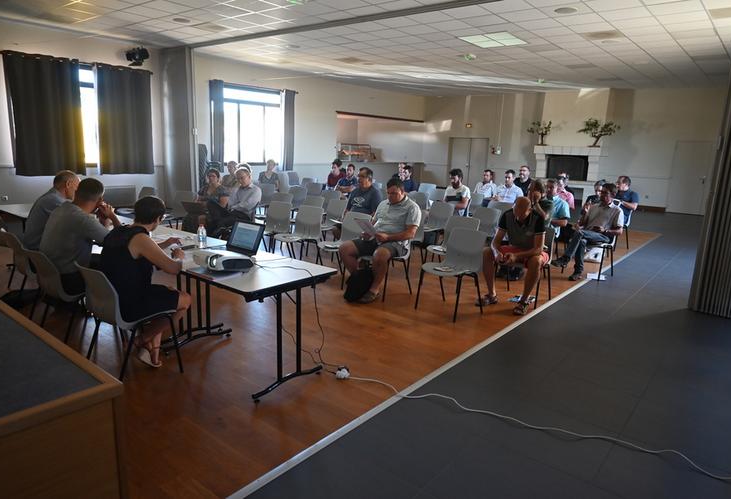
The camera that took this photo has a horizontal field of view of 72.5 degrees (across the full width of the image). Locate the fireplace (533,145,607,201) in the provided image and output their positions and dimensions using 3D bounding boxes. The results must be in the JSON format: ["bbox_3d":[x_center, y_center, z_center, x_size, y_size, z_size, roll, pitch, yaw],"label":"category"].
[{"bbox_3d":[6.331,-2.311,15.674,1.980,1.750,0.850,12,15,38],"label":"fireplace"}]

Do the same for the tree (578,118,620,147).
[{"bbox_3d":[6.870,-3.424,14.691,1.096,0.821,0.650,12,15,38],"label":"tree"}]

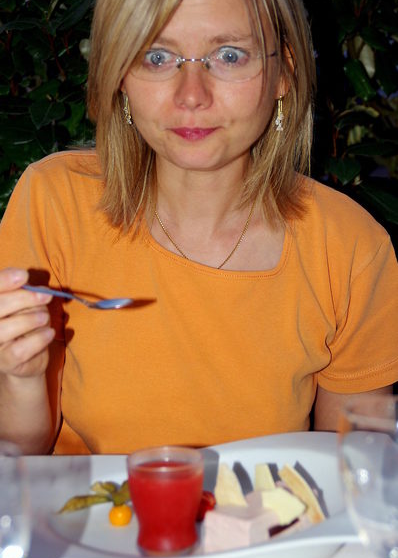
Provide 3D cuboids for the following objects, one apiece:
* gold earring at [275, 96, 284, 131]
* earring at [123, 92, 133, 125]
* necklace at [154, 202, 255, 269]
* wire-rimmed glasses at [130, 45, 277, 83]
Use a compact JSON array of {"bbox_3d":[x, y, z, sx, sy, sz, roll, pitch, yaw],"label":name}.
[{"bbox_3d":[0.074,-0.152,1.253,0.009,0.033,0.009,1,7,4],"label":"gold earring"},{"bbox_3d":[-0.066,-0.157,1.262,0.009,0.031,0.009,1,7,4],"label":"earring"},{"bbox_3d":[0.006,-0.049,1.283,0.118,0.092,0.115,0,7,0],"label":"necklace"},{"bbox_3d":[0.001,-0.197,1.217,0.135,0.042,0.140,2,15,4],"label":"wire-rimmed glasses"}]

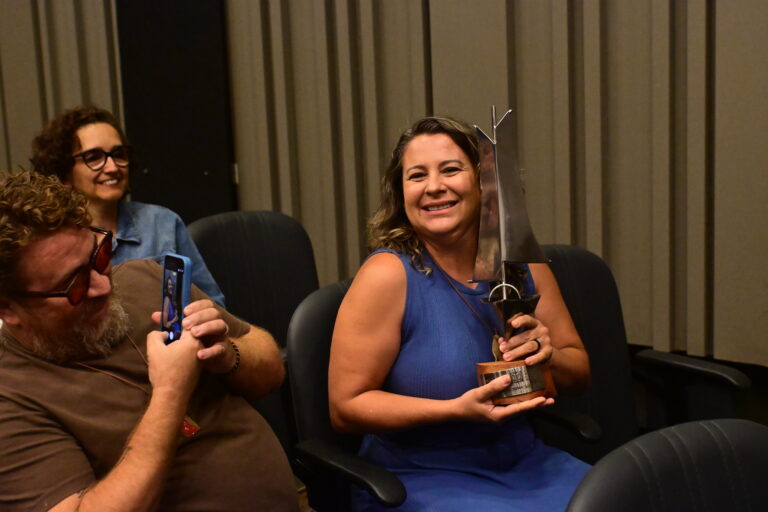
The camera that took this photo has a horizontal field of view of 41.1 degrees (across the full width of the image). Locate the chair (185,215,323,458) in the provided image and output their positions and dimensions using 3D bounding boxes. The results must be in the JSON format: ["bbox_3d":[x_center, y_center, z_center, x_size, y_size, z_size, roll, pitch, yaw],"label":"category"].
[{"bbox_3d":[-0.308,0.347,3.040,0.550,0.940,0.580,-8,10,-34],"label":"chair"}]

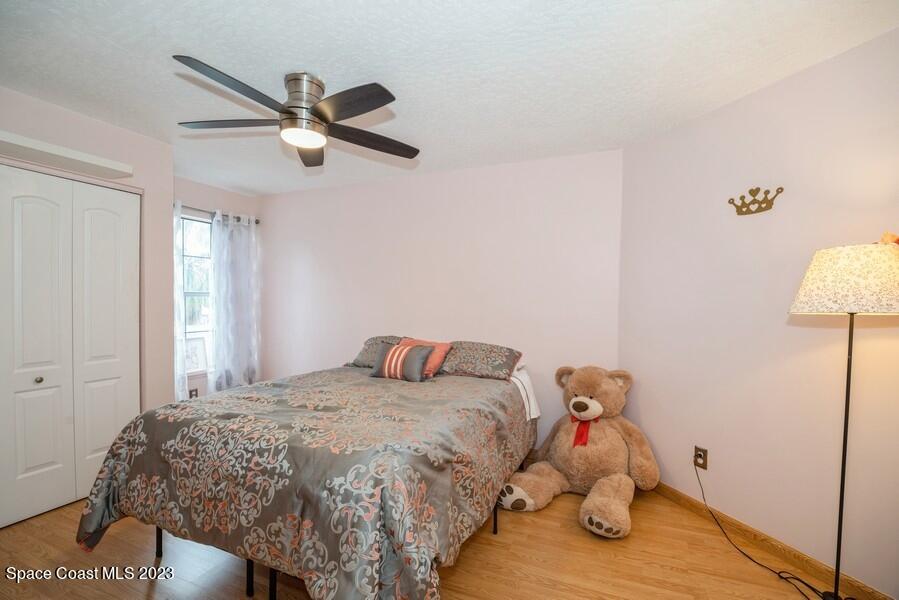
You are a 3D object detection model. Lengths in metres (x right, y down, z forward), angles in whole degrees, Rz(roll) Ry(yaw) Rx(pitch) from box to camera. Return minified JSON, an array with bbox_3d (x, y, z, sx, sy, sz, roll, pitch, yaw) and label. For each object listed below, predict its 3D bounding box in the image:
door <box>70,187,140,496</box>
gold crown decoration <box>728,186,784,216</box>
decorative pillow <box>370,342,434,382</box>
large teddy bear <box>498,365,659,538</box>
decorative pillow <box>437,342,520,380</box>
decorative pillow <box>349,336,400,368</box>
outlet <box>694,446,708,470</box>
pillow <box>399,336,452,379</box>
[{"bbox_3d":[-2.300,0.259,2.530,0.035,2.000,0.365,1,1,23],"label":"door"},{"bbox_3d":[1.647,-0.533,2.014,0.012,0.140,0.260,0,1,-24],"label":"gold crown decoration"},{"bbox_3d":[-0.369,0.490,2.993,0.460,0.310,0.130,1,-37,22],"label":"decorative pillow"},{"bbox_3d":[0.883,0.883,2.454,0.800,0.810,0.830,1,1,34],"label":"large teddy bear"},{"bbox_3d":[0.233,0.489,3.101,0.670,0.145,0.430,1,37,22],"label":"decorative pillow"},{"bbox_3d":[-0.546,0.479,3.402,0.670,0.145,0.430,1,39,22],"label":"decorative pillow"},{"bbox_3d":[1.516,0.950,2.255,0.012,0.117,0.070,0,1,-24],"label":"outlet"},{"bbox_3d":[-0.254,0.479,3.205,0.450,0.130,0.430,1,41,22],"label":"pillow"}]

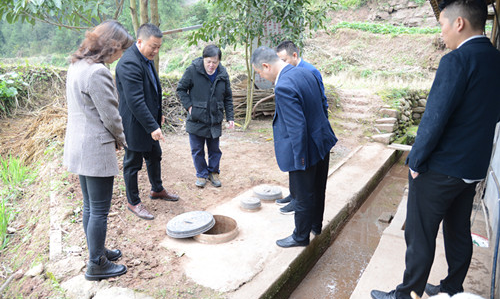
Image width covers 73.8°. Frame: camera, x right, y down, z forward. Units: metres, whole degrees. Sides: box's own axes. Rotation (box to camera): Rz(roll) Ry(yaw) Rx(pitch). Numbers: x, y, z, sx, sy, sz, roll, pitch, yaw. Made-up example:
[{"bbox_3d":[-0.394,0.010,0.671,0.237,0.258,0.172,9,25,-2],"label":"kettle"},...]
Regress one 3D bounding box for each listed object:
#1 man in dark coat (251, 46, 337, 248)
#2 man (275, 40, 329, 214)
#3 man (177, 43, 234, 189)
[{"bbox_3d":[0.328,-0.028,2.511,0.620,1.480,0.520,5,14,19],"label":"man in dark coat"},{"bbox_3d":[0.491,-0.212,3.115,0.480,1.560,0.480,-3,14,-12],"label":"man"},{"bbox_3d":[-0.503,-0.366,3.767,0.620,1.560,0.420,-2,13,-8],"label":"man"}]

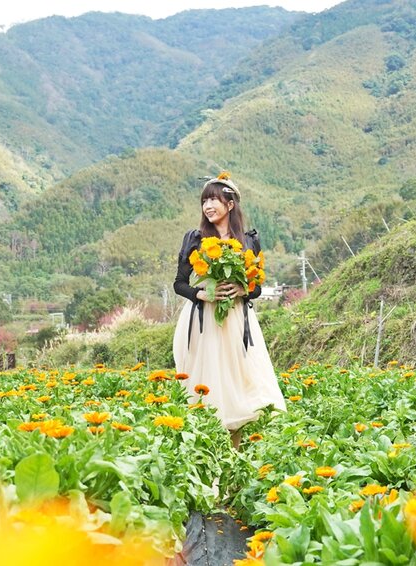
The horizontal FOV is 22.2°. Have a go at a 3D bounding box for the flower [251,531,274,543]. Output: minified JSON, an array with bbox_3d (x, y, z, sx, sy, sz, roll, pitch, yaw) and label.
[{"bbox_3d":[0.141,0.656,2.750,0.062,0.032,0.062,0,-4,0],"label":"flower"}]

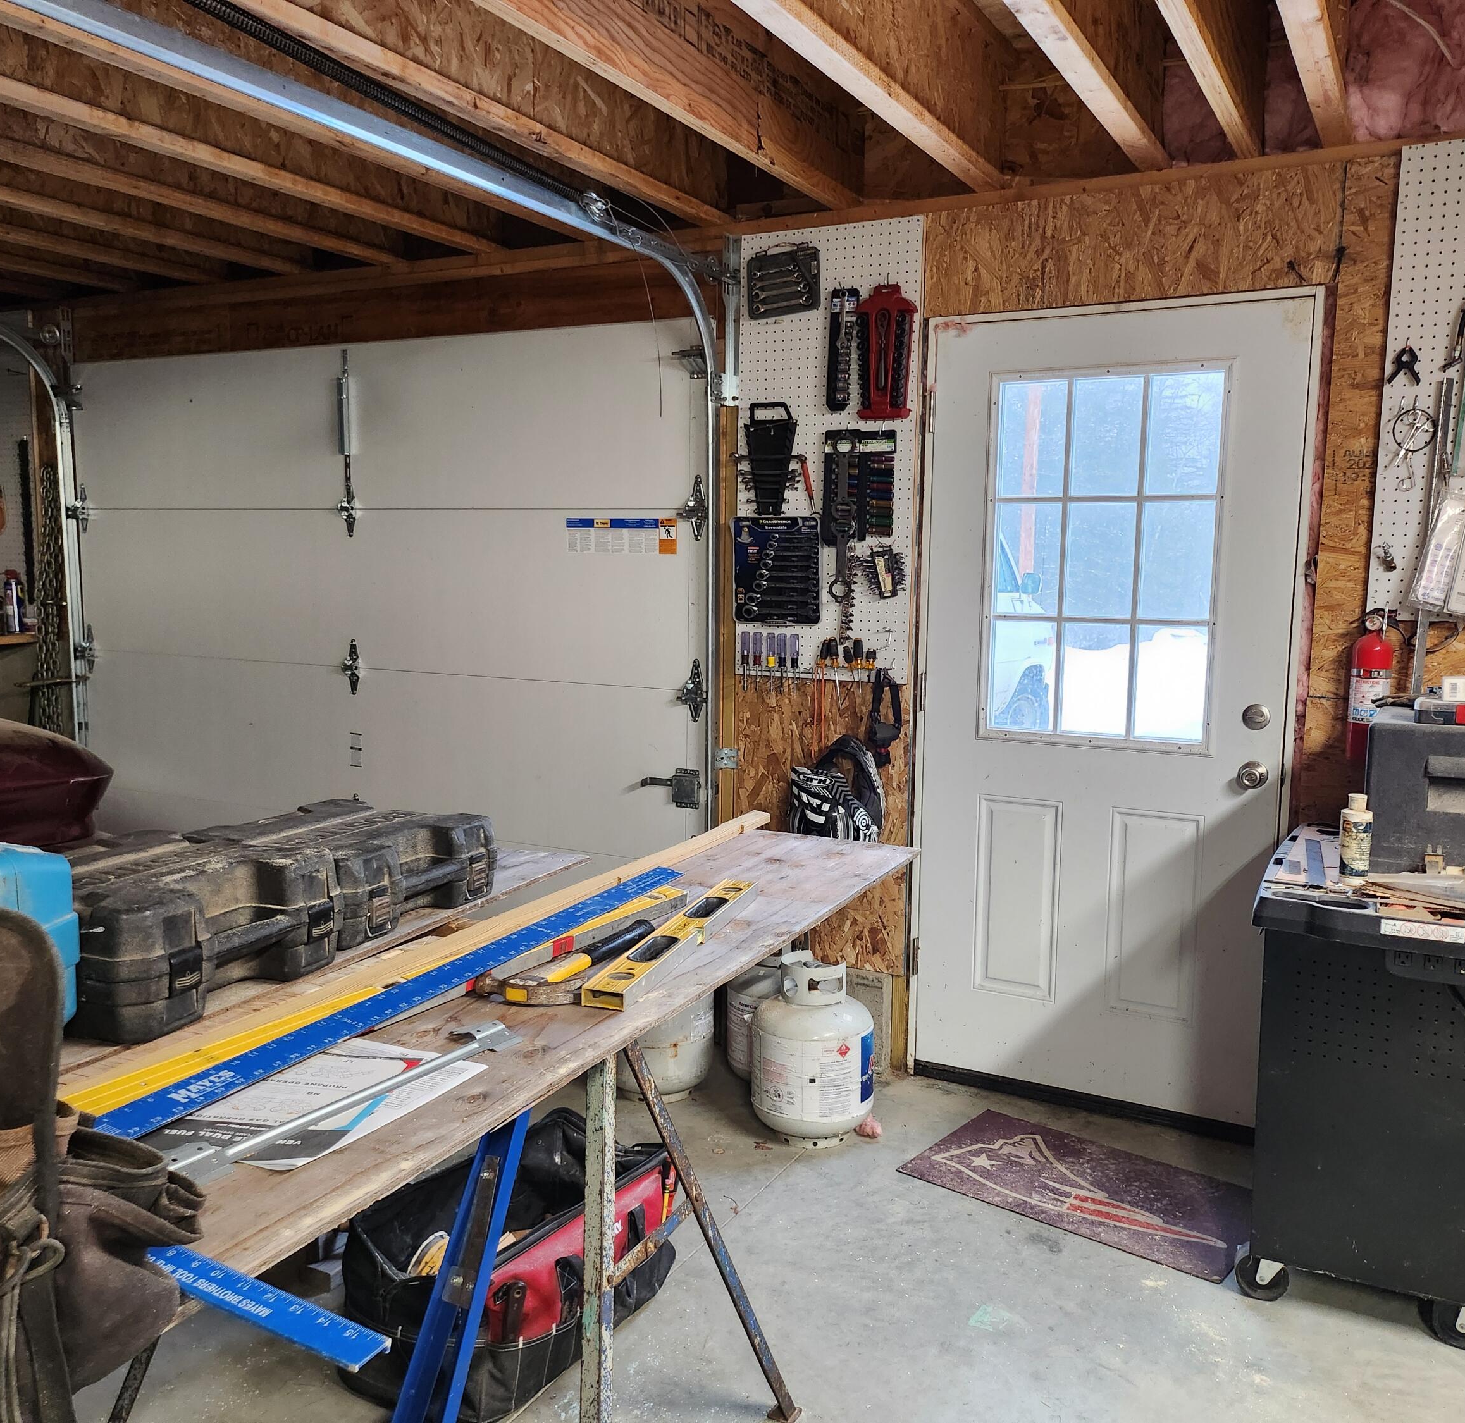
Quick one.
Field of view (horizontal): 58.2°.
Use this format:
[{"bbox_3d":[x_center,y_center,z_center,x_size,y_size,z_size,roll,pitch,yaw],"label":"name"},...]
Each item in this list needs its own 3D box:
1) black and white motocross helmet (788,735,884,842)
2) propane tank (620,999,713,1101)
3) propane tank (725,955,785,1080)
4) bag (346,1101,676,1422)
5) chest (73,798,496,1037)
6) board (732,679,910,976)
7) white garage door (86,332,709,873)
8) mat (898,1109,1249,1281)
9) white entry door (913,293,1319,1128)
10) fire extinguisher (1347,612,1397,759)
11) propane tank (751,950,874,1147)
[{"bbox_3d":[0.274,0.262,3.554,0.245,0.350,0.270,5,20,26],"label":"black and white motocross helmet"},{"bbox_3d":[-0.207,0.811,3.600,0.310,0.450,0.310,0,8,0],"label":"propane tank"},{"bbox_3d":[0.140,0.808,3.636,0.310,0.450,0.310,4,9,27],"label":"propane tank"},{"bbox_3d":[-0.407,1.053,2.575,0.330,0.290,0.600,4,9,26],"label":"bag"},{"bbox_3d":[-0.710,0.276,1.998,0.315,0.160,0.770,4,9,27],"label":"chest"},{"bbox_3d":[0.242,0.317,3.768,0.535,0.830,0.020,4,9,27],"label":"board"},{"bbox_3d":[-1.272,-0.149,4.469,2.740,2.130,0.060,4,9,26],"label":"white garage door"},{"bbox_3d":[0.850,1.127,3.133,0.768,0.008,0.453,7,10,38],"label":"mat"},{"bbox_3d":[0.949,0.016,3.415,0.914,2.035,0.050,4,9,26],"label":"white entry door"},{"bbox_3d":[1.457,-0.059,3.005,0.090,0.350,0.100,4,9,27],"label":"fire extinguisher"},{"bbox_3d":[0.207,0.854,3.322,0.310,0.450,0.310,0,8,0],"label":"propane tank"}]

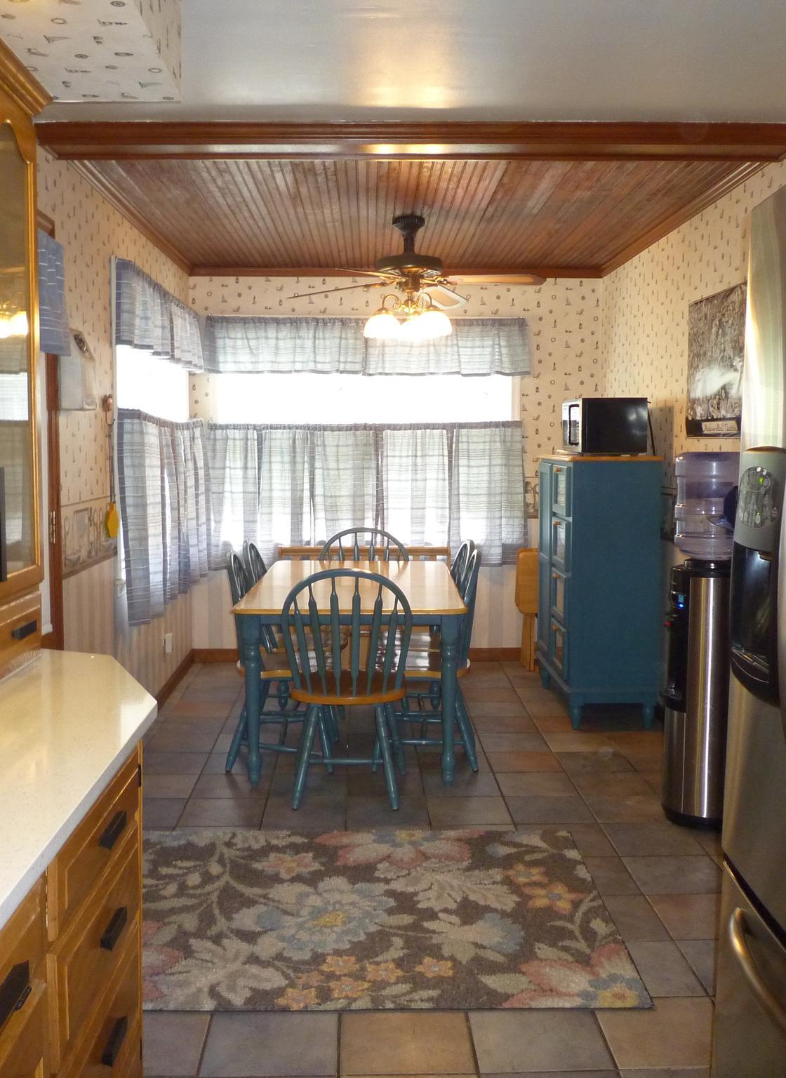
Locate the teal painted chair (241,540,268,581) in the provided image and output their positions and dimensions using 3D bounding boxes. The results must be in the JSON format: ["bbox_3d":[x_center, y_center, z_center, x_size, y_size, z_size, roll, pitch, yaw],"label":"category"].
[{"bbox_3d":[-0.483,0.470,5.095,0.503,0.927,0.473,0,5,-2],"label":"teal painted chair"}]

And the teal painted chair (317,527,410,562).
[{"bbox_3d":[-0.153,0.416,5.621,0.500,0.930,0.530,0,6,-2],"label":"teal painted chair"}]

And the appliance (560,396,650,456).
[{"bbox_3d":[1.072,-0.570,5.306,0.342,0.278,0.480,0,6,-2],"label":"appliance"}]

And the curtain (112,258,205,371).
[{"bbox_3d":[-1.180,-1.108,5.408,0.100,0.375,1.830,0,6,-2],"label":"curtain"}]

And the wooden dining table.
[{"bbox_3d":[-0.175,0.571,5.059,0.951,0.737,1.710,0,5,-1],"label":"wooden dining table"}]

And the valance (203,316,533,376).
[{"bbox_3d":[-0.150,-1.184,6.368,2.010,0.363,0.110,0,6,-2],"label":"valance"}]

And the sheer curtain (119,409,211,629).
[{"bbox_3d":[-1.162,-0.168,5.391,0.121,0.941,1.946,0,5,-2],"label":"sheer curtain"}]

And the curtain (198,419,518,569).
[{"bbox_3d":[-0.160,-0.279,6.457,1.990,0.912,0.110,0,6,-2],"label":"curtain"}]

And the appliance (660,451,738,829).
[{"bbox_3d":[1.196,0.364,3.893,0.357,1.373,0.320,0,5,-2],"label":"appliance"}]

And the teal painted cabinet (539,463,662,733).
[{"bbox_3d":[1.063,0.225,5.470,0.460,1.340,0.890,0,6,-2],"label":"teal painted cabinet"}]

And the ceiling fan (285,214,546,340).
[{"bbox_3d":[0.075,-1.223,4.865,1.300,0.550,1.300,0,6,-2],"label":"ceiling fan"}]

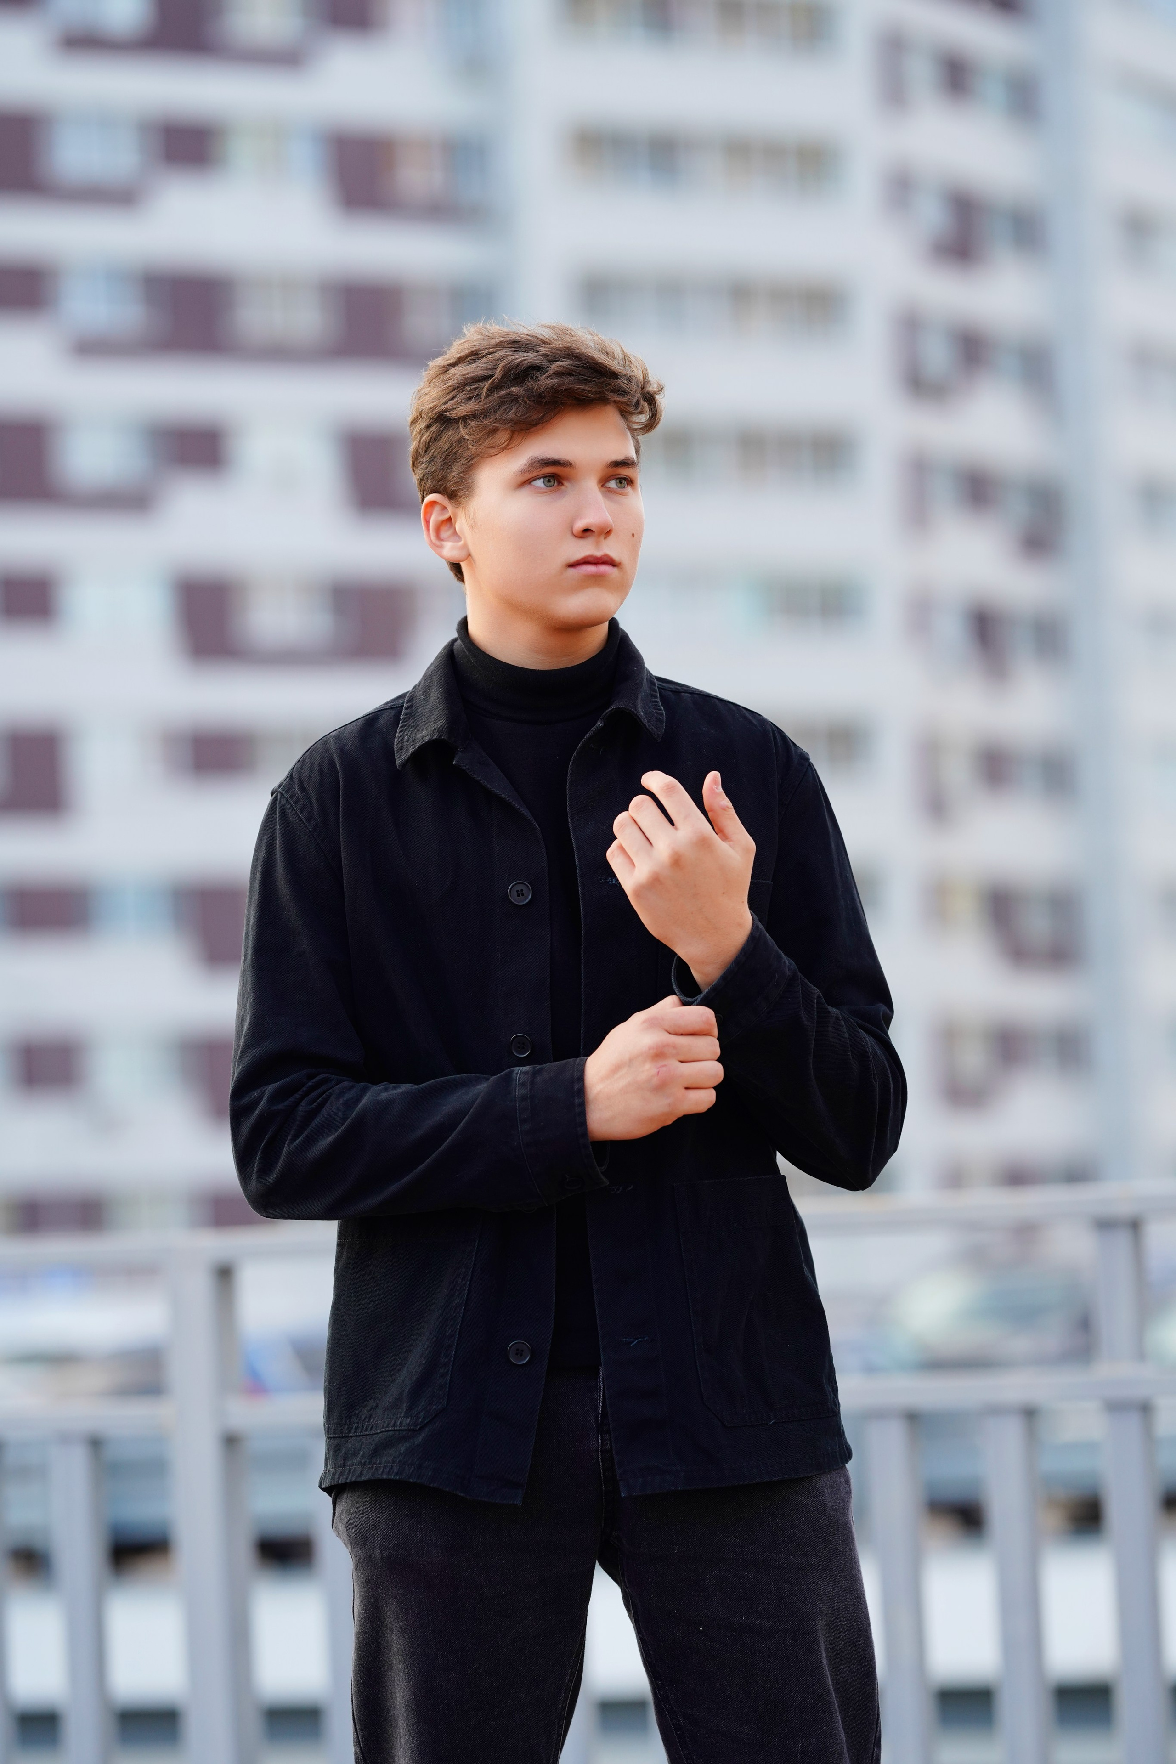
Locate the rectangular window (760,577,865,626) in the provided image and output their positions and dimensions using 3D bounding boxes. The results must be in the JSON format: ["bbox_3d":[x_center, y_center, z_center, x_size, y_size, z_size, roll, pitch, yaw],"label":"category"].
[{"bbox_3d":[4.376,-5.461,128.790,2.319,0.954,0.200,0,-5,-28],"label":"rectangular window"}]

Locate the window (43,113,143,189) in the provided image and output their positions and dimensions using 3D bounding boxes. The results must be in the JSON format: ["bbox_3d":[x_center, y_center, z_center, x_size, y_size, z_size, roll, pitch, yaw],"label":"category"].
[{"bbox_3d":[-9.128,-13.508,122.331,2.025,1.376,0.200,0,-5,-28],"label":"window"}]

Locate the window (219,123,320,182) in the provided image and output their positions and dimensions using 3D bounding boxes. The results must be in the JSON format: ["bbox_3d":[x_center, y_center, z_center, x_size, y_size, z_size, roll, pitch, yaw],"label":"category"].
[{"bbox_3d":[-5.923,-13.689,124.085,2.084,1.107,0.200,0,-5,-28],"label":"window"}]

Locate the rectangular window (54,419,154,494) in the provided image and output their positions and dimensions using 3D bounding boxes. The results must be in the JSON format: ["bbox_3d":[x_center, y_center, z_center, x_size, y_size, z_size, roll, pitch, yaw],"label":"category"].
[{"bbox_3d":[-8.926,-7.831,121.839,1.990,1.339,0.200,0,-5,-28],"label":"rectangular window"}]

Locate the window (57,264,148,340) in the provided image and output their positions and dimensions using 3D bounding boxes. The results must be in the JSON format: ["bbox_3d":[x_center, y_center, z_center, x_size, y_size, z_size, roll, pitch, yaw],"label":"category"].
[{"bbox_3d":[-8.960,-10.712,122.126,1.804,1.376,0.200,0,-5,-28],"label":"window"}]

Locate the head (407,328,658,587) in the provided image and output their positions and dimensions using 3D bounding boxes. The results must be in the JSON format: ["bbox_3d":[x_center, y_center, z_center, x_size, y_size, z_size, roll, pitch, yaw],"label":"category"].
[{"bbox_3d":[-0.043,-0.333,5.330,0.175,0.240,0.225,0,-5,-28],"label":"head"}]

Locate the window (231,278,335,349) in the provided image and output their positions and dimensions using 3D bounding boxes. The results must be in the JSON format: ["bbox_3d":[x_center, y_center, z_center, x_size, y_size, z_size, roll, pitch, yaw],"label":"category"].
[{"bbox_3d":[-5.719,-10.633,123.872,2.109,1.337,0.200,0,-5,-28],"label":"window"}]

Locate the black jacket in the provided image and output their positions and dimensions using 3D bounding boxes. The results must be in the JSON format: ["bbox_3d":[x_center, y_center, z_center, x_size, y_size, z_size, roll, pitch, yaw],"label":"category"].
[{"bbox_3d":[-0.017,0.144,5.280,0.530,0.700,0.380,-2,-5,-6],"label":"black jacket"}]

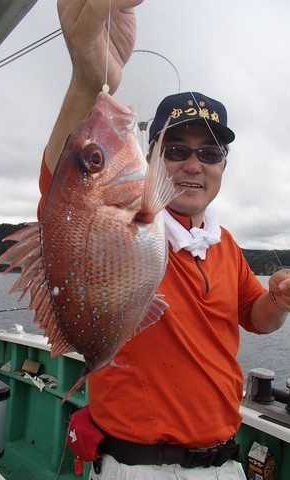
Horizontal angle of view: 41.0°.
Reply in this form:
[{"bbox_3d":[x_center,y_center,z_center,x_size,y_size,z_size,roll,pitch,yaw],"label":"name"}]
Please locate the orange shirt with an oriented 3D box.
[{"bbox_3d":[0.008,0.133,0.860,0.480,0.570,0.310,2,-5,-18],"label":"orange shirt"}]

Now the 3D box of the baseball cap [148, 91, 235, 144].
[{"bbox_3d":[0.101,-0.271,0.860,0.180,0.130,0.250,1,-5,-8],"label":"baseball cap"}]

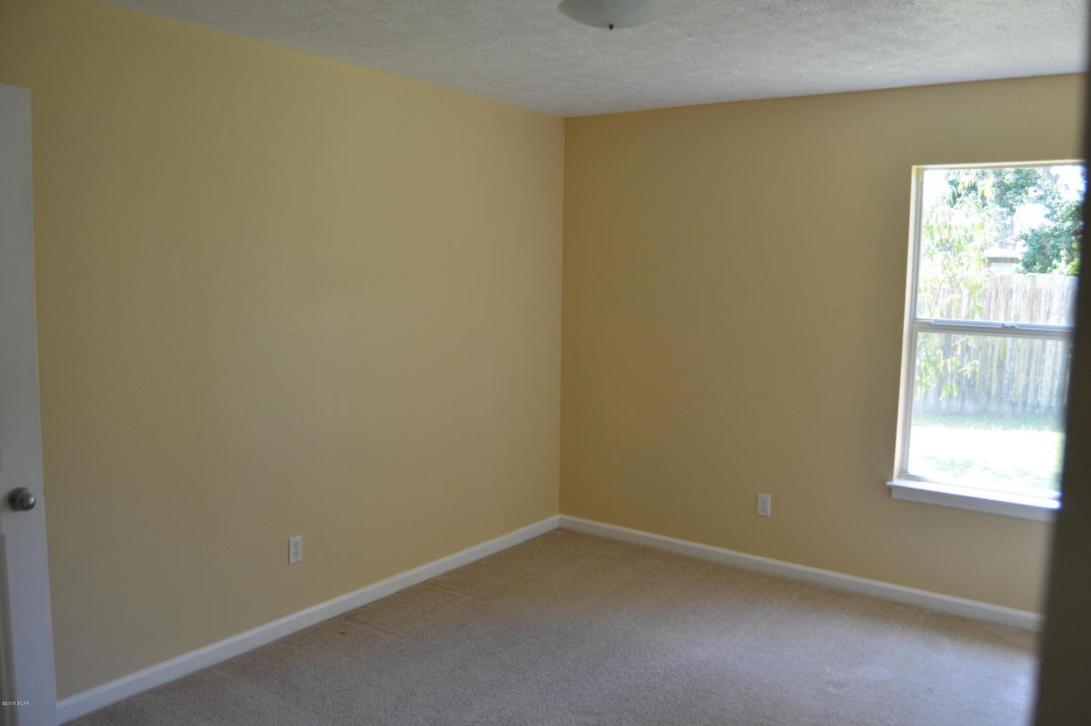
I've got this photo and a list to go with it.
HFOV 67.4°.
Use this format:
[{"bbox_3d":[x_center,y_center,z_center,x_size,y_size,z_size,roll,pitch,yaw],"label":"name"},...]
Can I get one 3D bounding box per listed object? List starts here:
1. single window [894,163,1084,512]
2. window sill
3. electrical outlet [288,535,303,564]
[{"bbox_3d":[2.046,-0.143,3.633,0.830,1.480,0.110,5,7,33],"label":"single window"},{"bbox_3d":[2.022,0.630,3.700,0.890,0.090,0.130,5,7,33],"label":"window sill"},{"bbox_3d":[-1.048,0.787,3.445,0.012,0.114,0.071,5,7,37],"label":"electrical outlet"}]

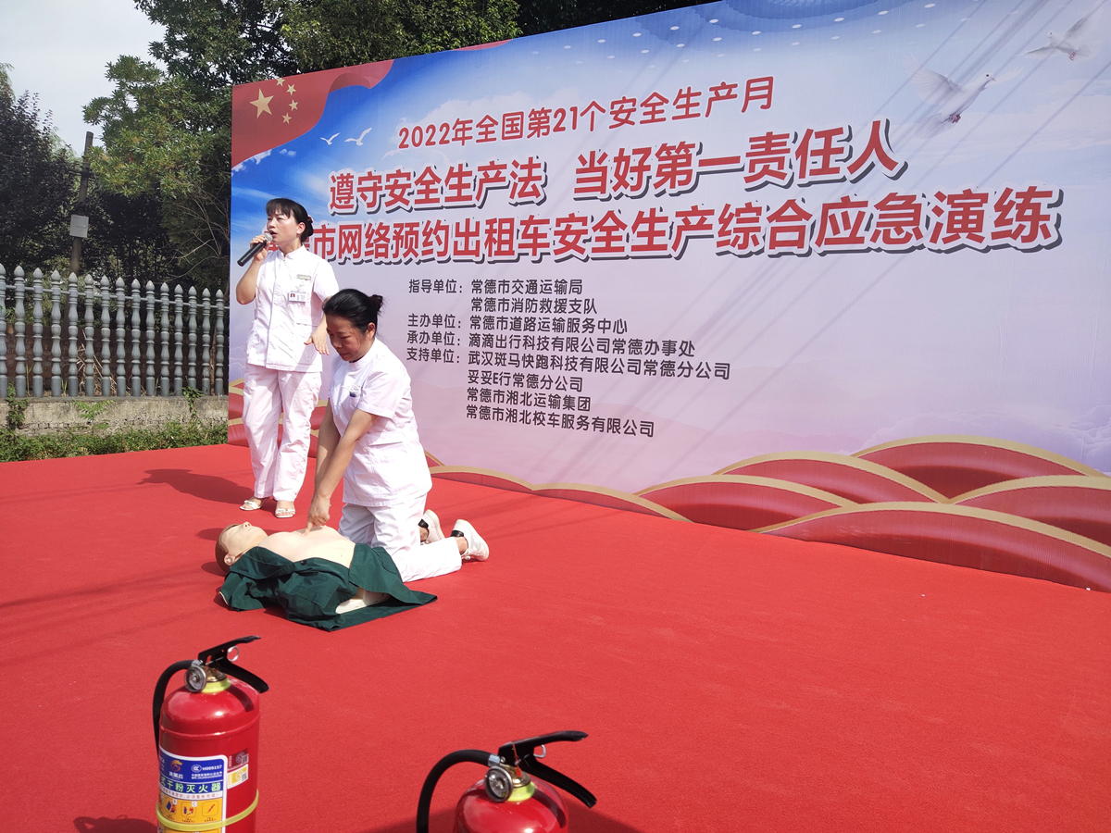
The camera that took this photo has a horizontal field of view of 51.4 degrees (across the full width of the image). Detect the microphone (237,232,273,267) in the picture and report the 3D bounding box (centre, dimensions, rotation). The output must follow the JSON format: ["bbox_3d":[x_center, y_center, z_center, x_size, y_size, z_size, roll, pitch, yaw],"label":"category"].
[{"bbox_3d":[-1.489,-0.828,5.740,0.245,0.050,0.050,-42,28,-27],"label":"microphone"}]

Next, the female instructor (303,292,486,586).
[{"bbox_3d":[-0.660,0.049,4.850,0.530,1.120,0.820,6,5,42],"label":"female instructor"}]

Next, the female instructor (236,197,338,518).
[{"bbox_3d":[-1.394,-0.299,5.970,0.490,1.620,0.370,4,4,22],"label":"female instructor"}]

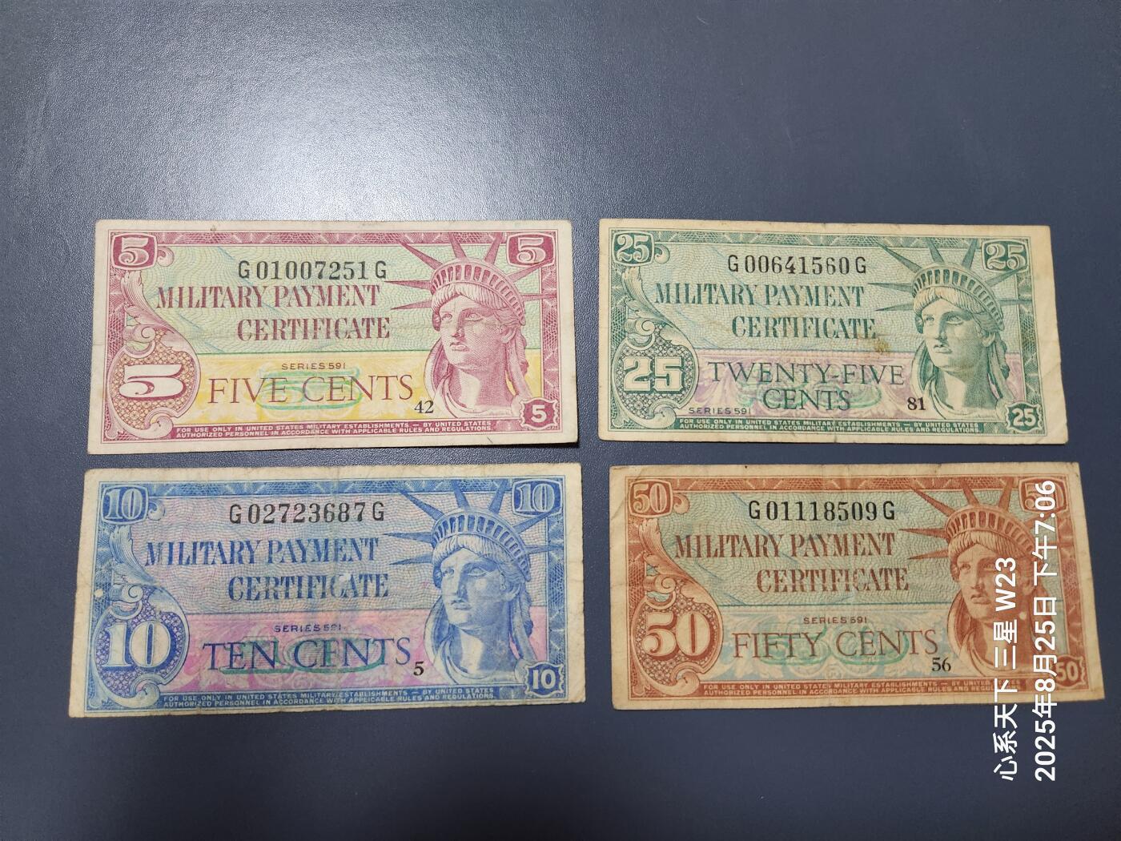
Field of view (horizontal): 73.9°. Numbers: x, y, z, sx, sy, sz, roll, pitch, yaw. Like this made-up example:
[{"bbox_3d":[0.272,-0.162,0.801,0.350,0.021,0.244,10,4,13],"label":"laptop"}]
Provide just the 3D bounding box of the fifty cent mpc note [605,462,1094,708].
[{"bbox_3d":[0.067,0.037,0.168,0.111,0.002,0.053,0,83,-2],"label":"fifty cent mpc note"}]

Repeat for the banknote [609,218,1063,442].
[{"bbox_3d":[0.064,-0.021,0.176,0.111,0.002,0.053,0,83,-2],"label":"banknote"}]

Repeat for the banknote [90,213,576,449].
[{"bbox_3d":[-0.052,-0.020,0.171,0.111,0.002,0.053,-1,83,-2],"label":"banknote"}]

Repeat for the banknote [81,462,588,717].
[{"bbox_3d":[-0.050,0.036,0.164,0.111,0.002,0.053,-1,83,-2],"label":"banknote"}]

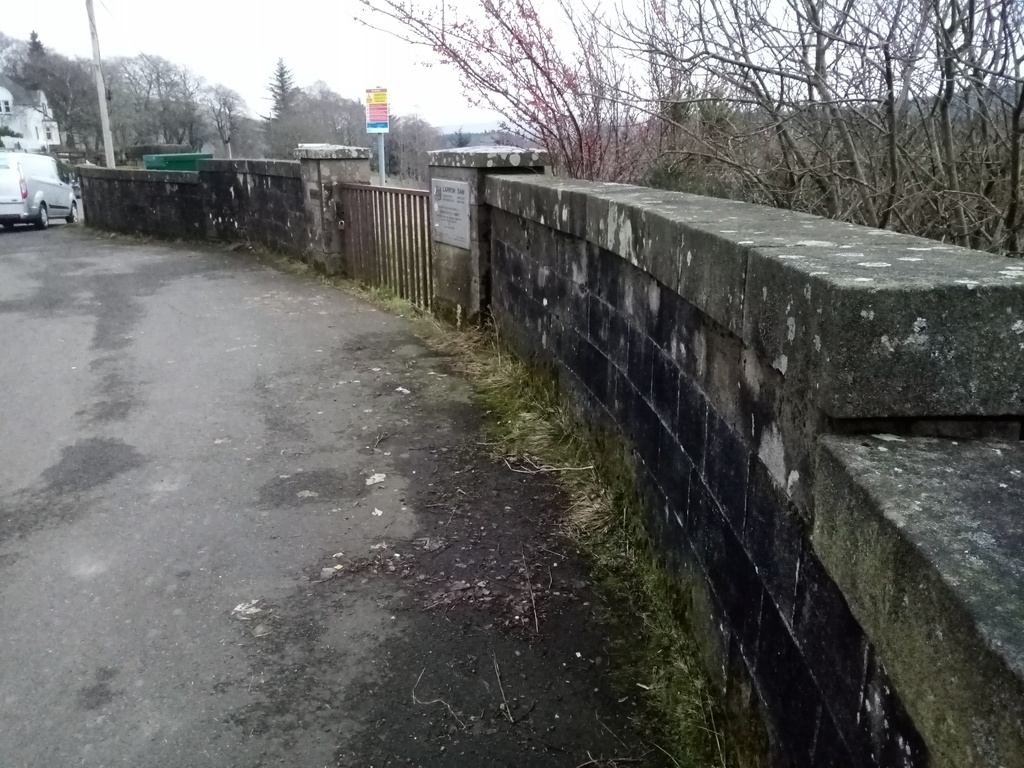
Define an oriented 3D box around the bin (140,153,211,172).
[{"bbox_3d":[-7.973,-4.835,18.589,0.980,1.350,1.300,13,21,39],"label":"bin"}]

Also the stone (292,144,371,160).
[{"bbox_3d":[-2.715,-3.489,11.600,0.910,0.200,0.910,-11,20,-33],"label":"stone"}]

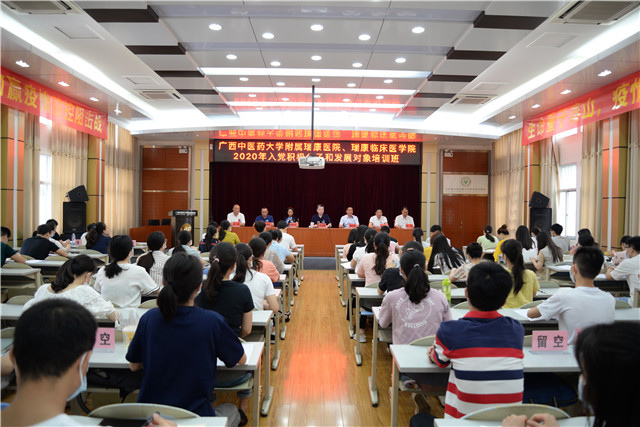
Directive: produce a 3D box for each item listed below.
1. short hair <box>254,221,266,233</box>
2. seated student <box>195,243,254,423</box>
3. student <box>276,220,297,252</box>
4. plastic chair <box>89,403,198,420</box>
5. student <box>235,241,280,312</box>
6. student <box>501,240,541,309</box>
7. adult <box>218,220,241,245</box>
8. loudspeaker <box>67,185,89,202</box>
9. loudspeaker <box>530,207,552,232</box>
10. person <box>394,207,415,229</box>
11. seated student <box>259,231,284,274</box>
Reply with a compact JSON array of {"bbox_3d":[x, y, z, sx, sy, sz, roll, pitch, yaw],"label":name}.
[{"bbox_3d":[-1.129,0.247,8.100,0.190,0.200,0.210,1,0,14],"label":"short hair"},{"bbox_3d":[-0.705,0.881,3.150,0.460,1.343,0.720,1,0,2],"label":"seated student"},{"bbox_3d":[-0.693,0.830,8.951,0.500,1.330,0.750,1,0,4],"label":"student"},{"bbox_3d":[-0.757,1.168,2.072,0.470,0.770,0.530,1,0,-1],"label":"plastic chair"},{"bbox_3d":[-0.612,0.915,4.050,0.460,1.269,0.720,1,0,3],"label":"student"},{"bbox_3d":[1.755,0.859,3.952,0.500,1.258,0.680,1,0,-9],"label":"student"},{"bbox_3d":[-1.963,0.827,9.287,0.480,1.300,0.720,1,0,11],"label":"adult"},{"bbox_3d":[-4.805,-0.392,8.500,0.340,0.310,0.470,-22,11,-27],"label":"loudspeaker"},{"bbox_3d":[4.650,0.206,8.950,0.460,0.620,0.420,1,0,23],"label":"loudspeaker"},{"bbox_3d":[2.396,0.531,12.100,0.550,1.460,0.650,1,0,3],"label":"person"},{"bbox_3d":[-0.713,0.896,6.150,0.450,1.292,0.720,1,0,0],"label":"seated student"}]

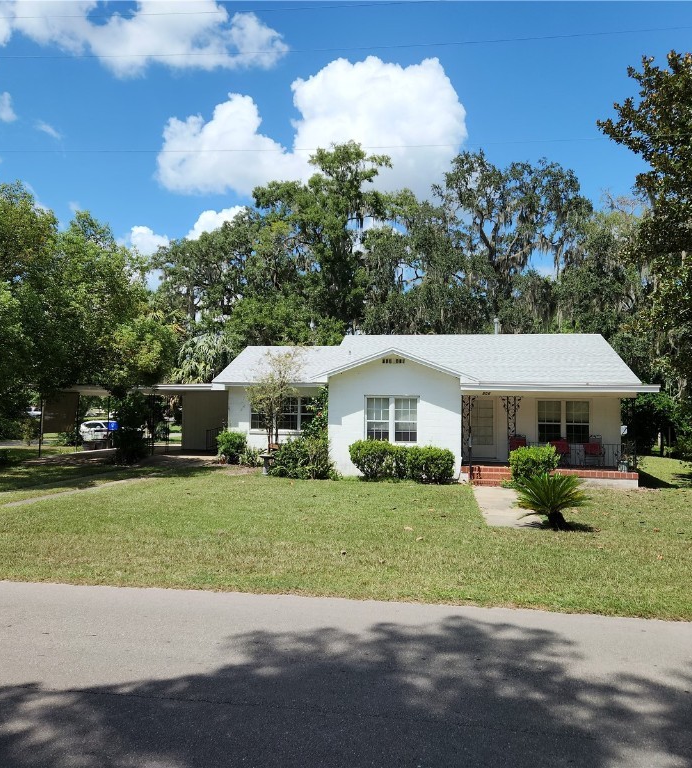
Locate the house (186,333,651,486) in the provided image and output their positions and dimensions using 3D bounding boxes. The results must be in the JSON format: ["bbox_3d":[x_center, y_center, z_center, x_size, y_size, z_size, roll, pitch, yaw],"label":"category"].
[{"bbox_3d":[2.489,0.628,23.972,13.100,4.750,9.200,0,-3,7],"label":"house"}]

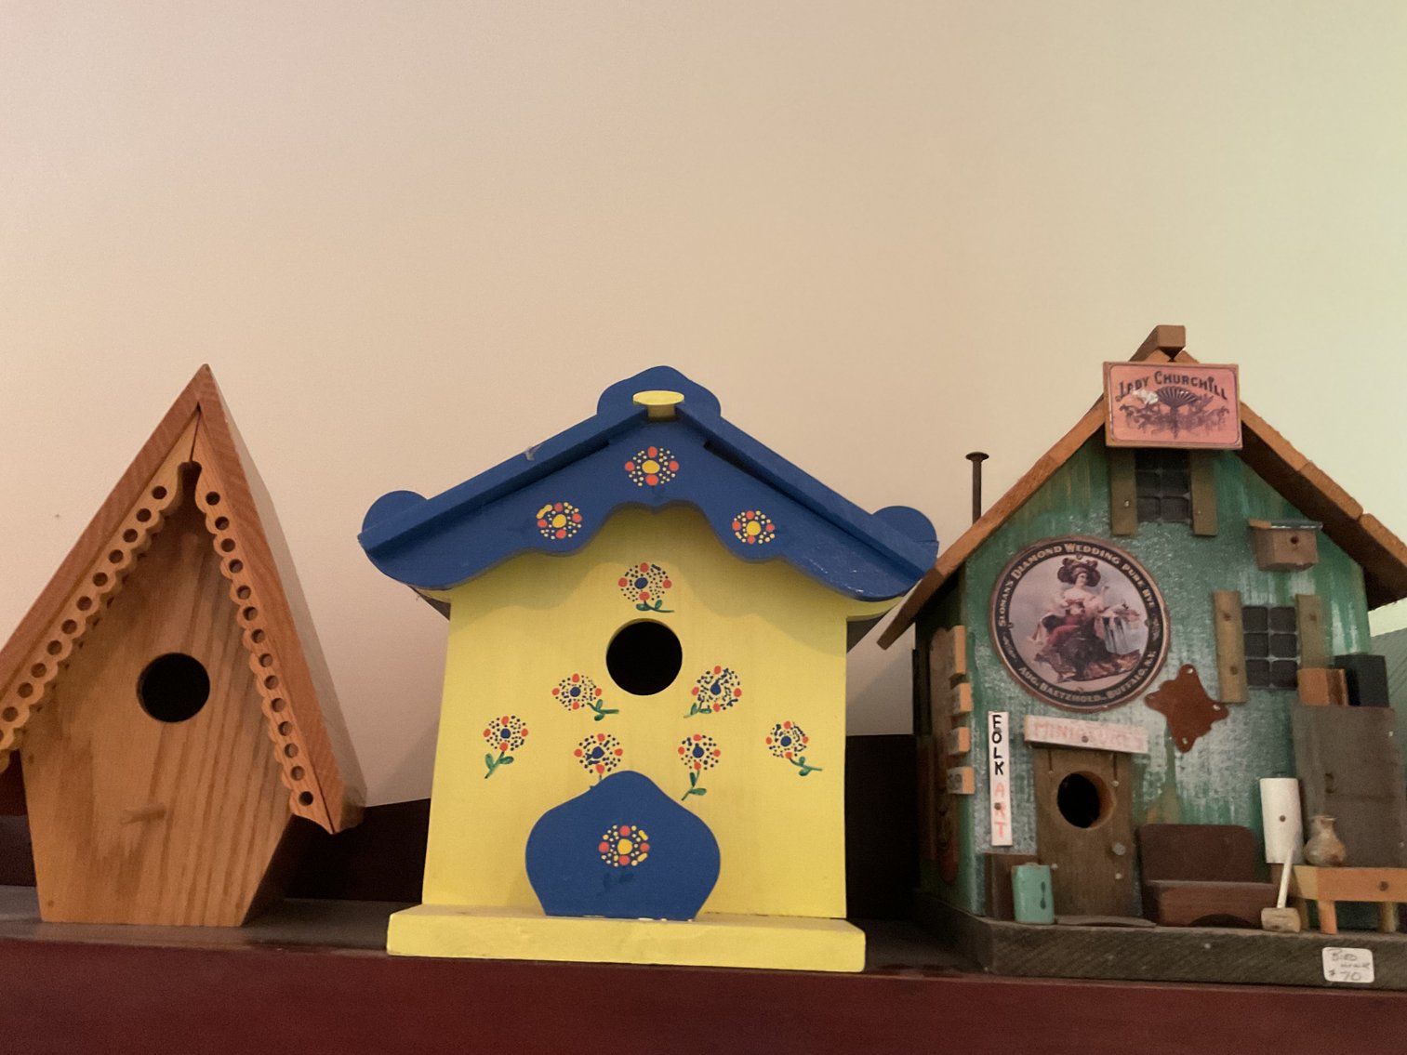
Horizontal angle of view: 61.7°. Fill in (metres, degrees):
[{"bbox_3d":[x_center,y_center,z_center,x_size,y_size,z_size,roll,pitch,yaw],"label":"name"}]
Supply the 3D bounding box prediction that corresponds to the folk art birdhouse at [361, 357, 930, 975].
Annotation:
[{"bbox_3d":[-0.028,0.083,0.658,0.265,0.273,0.273,2,-14,0],"label":"folk art birdhouse"}]

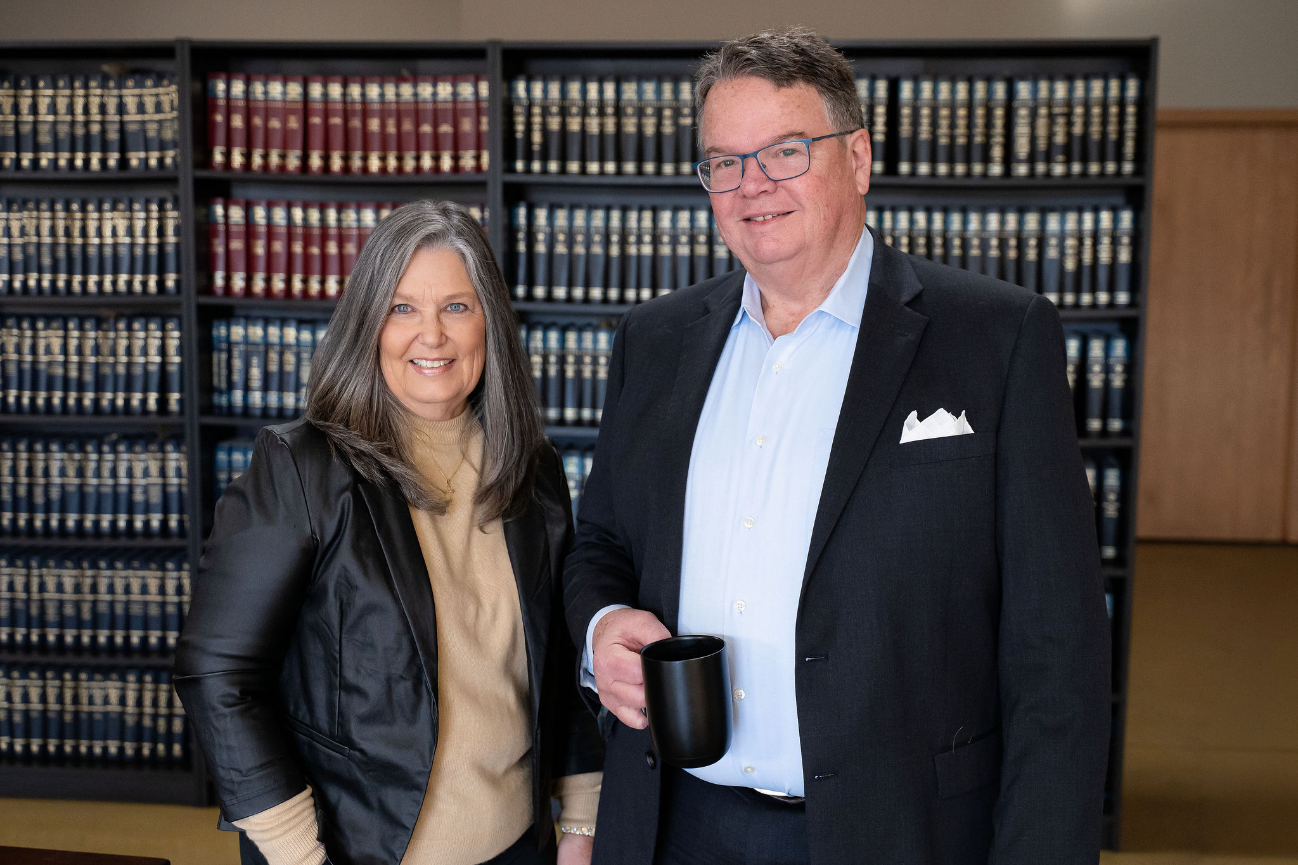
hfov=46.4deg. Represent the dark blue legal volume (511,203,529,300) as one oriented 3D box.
[{"bbox_3d":[-0.324,-0.473,4.001,0.047,0.249,0.178,1,7,5],"label":"dark blue legal volume"}]

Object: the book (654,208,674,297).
[{"bbox_3d":[0.050,-0.461,3.940,0.048,0.244,0.185,1,7,5],"label":"book"}]

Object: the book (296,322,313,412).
[{"bbox_3d":[-0.907,-0.177,4.119,0.046,0.248,0.175,1,7,5],"label":"book"}]

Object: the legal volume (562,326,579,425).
[{"bbox_3d":[-0.196,-0.153,4.026,0.049,0.249,0.178,1,7,5],"label":"legal volume"}]

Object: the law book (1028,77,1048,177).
[{"bbox_3d":[0.971,-0.767,3.814,0.047,0.248,0.170,1,7,6],"label":"law book"}]

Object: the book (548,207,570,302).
[{"bbox_3d":[-0.220,-0.472,3.962,0.052,0.254,0.178,1,7,6],"label":"book"}]

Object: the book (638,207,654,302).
[{"bbox_3d":[-0.001,-0.465,3.970,0.045,0.249,0.178,1,7,5],"label":"book"}]

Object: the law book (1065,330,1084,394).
[{"bbox_3d":[1.062,-0.133,3.881,0.045,0.256,0.185,5,7,5],"label":"law book"}]

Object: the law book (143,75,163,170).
[{"bbox_3d":[-1.301,-0.826,4.078,0.046,0.246,0.175,1,7,5],"label":"law book"}]

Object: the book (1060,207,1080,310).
[{"bbox_3d":[1.059,-0.444,3.869,0.048,0.249,0.178,1,7,5],"label":"book"}]

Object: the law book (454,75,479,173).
[{"bbox_3d":[-0.455,-0.795,3.949,0.057,0.249,0.185,1,7,5],"label":"law book"}]

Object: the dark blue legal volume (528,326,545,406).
[{"bbox_3d":[-0.282,-0.159,4.010,0.044,0.255,0.185,1,7,5],"label":"dark blue legal volume"}]

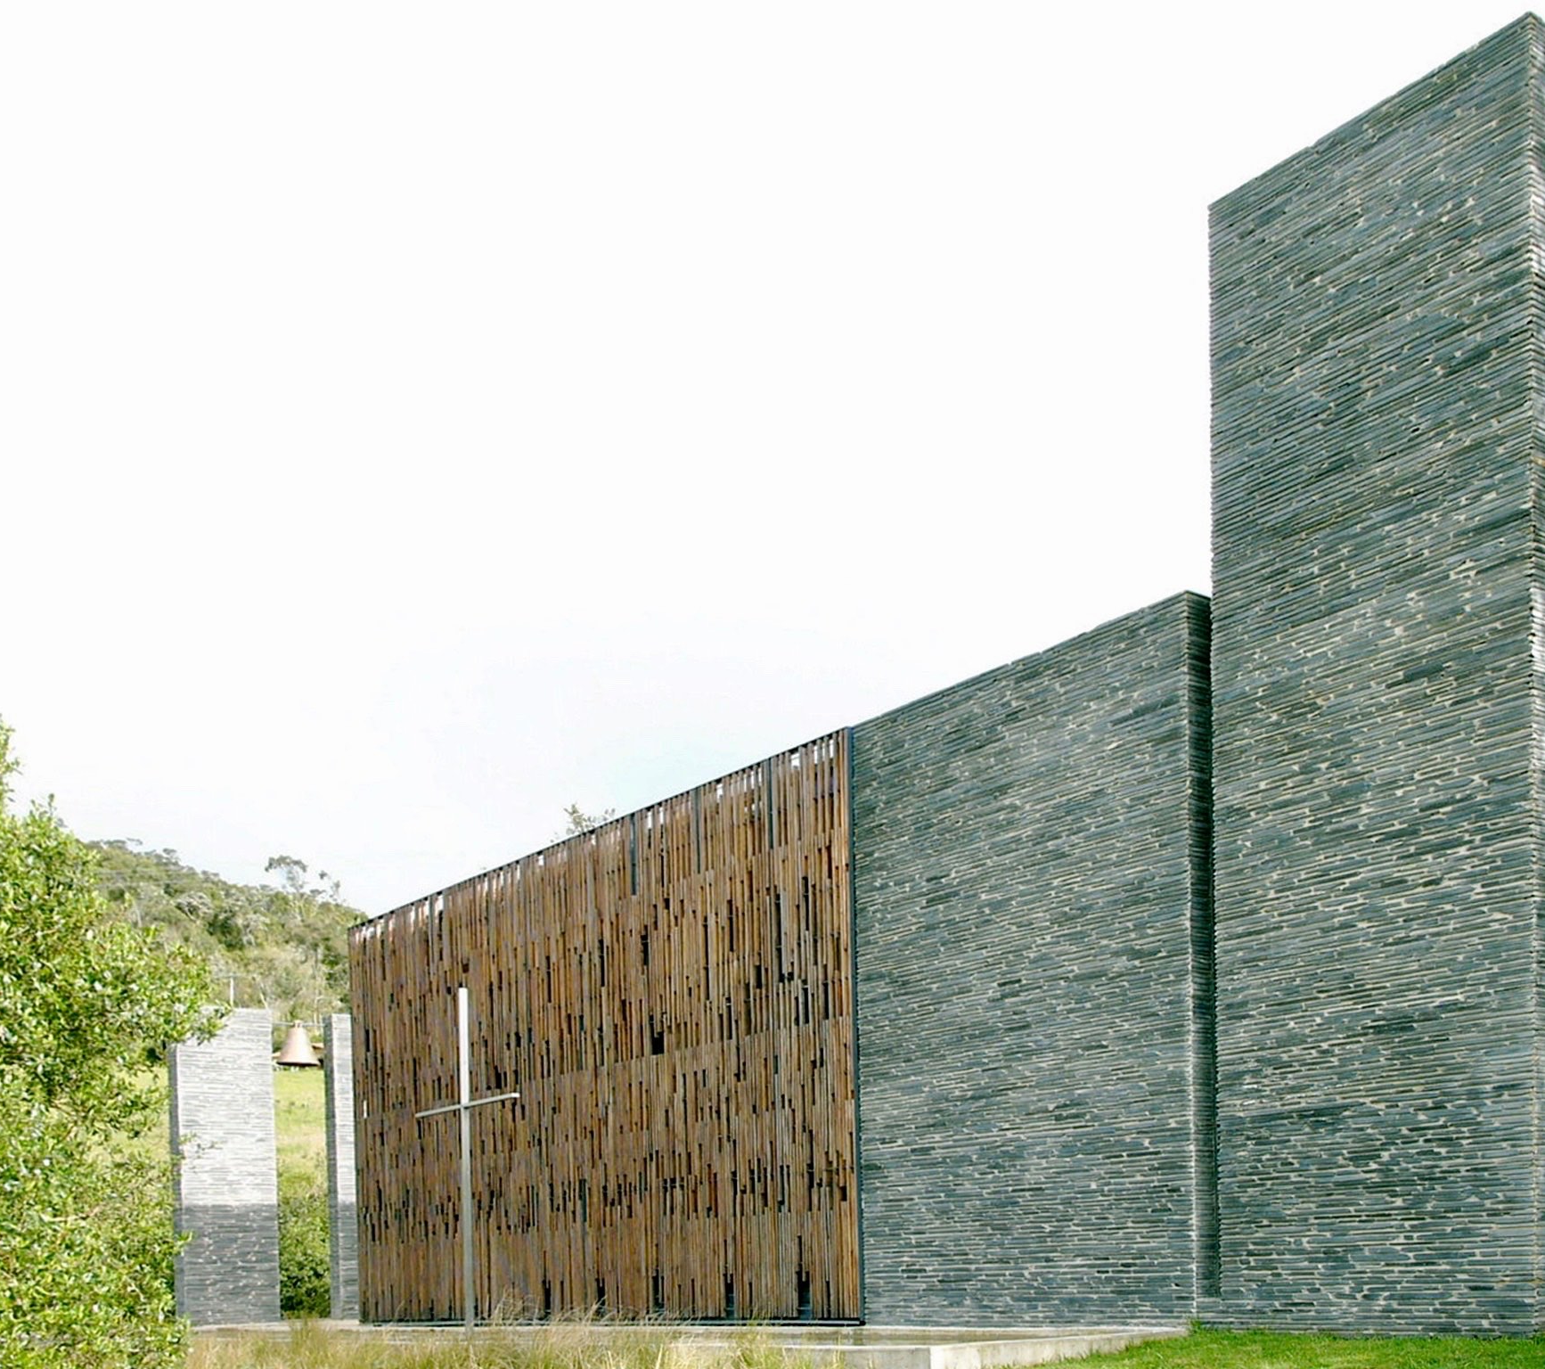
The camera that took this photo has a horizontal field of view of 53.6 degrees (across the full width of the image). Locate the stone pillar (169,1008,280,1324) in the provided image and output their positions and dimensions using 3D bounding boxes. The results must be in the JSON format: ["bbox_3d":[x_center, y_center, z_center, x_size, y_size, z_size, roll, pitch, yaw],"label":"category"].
[{"bbox_3d":[-6.653,5.782,18.605,1.089,3.550,0.420,4,-9,-35],"label":"stone pillar"}]

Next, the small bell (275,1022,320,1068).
[{"bbox_3d":[-5.919,4.493,19.118,0.535,0.562,0.535,4,-9,-35],"label":"small bell"}]

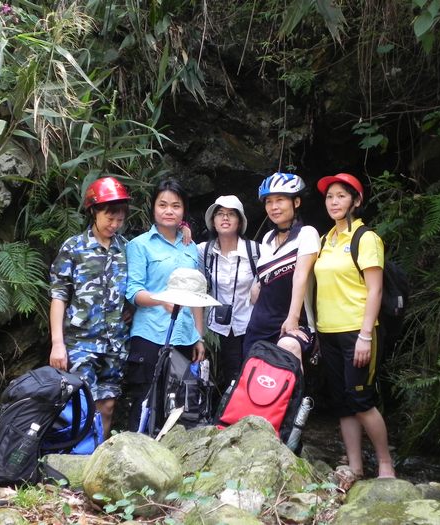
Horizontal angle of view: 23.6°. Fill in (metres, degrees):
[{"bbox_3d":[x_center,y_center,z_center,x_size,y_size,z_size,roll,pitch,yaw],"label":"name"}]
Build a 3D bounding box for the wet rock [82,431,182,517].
[{"bbox_3d":[-0.374,0.903,4.500,0.430,0.370,0.400,0,3,0],"label":"wet rock"}]

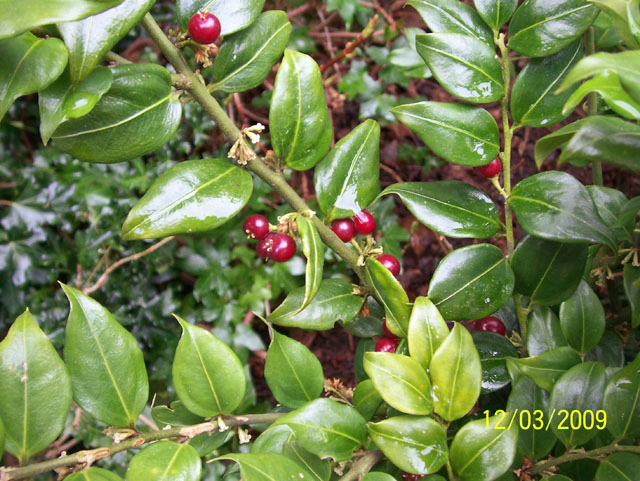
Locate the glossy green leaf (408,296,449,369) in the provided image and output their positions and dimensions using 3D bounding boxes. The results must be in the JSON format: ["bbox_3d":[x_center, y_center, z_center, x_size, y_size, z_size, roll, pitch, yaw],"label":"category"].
[{"bbox_3d":[0.042,0.036,0.275,0.015,0.006,0.029,-5,73,-8],"label":"glossy green leaf"}]

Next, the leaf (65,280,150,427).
[{"bbox_3d":[-0.066,0.034,0.210,0.022,0.008,0.050,-29,76,-11],"label":"leaf"}]

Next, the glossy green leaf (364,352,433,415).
[{"bbox_3d":[0.024,0.043,0.212,0.028,0.006,0.015,38,76,15],"label":"glossy green leaf"}]

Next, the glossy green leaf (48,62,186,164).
[{"bbox_3d":[-0.068,-0.042,0.237,0.045,0.009,0.028,-20,75,-6],"label":"glossy green leaf"}]

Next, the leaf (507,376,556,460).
[{"bbox_3d":[0.076,0.062,0.250,0.018,0.006,0.033,4,73,1],"label":"leaf"}]

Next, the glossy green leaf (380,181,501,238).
[{"bbox_3d":[0.051,-0.013,0.300,0.053,0.010,0.022,19,62,10],"label":"glossy green leaf"}]

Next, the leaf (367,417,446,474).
[{"bbox_3d":[0.027,0.063,0.218,0.026,0.005,0.017,21,68,9],"label":"leaf"}]

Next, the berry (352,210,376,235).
[{"bbox_3d":[0.017,-0.007,0.270,0.009,0.009,0.009,0,41,0],"label":"berry"}]

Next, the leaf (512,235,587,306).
[{"bbox_3d":[0.093,0.011,0.283,0.030,0.006,0.035,31,90,9],"label":"leaf"}]

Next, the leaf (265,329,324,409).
[{"bbox_3d":[-0.012,0.050,0.275,0.021,0.037,0.006,-33,16,-10],"label":"leaf"}]

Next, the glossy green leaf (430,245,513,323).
[{"bbox_3d":[0.057,0.016,0.265,0.037,0.007,0.028,-30,73,-9],"label":"glossy green leaf"}]

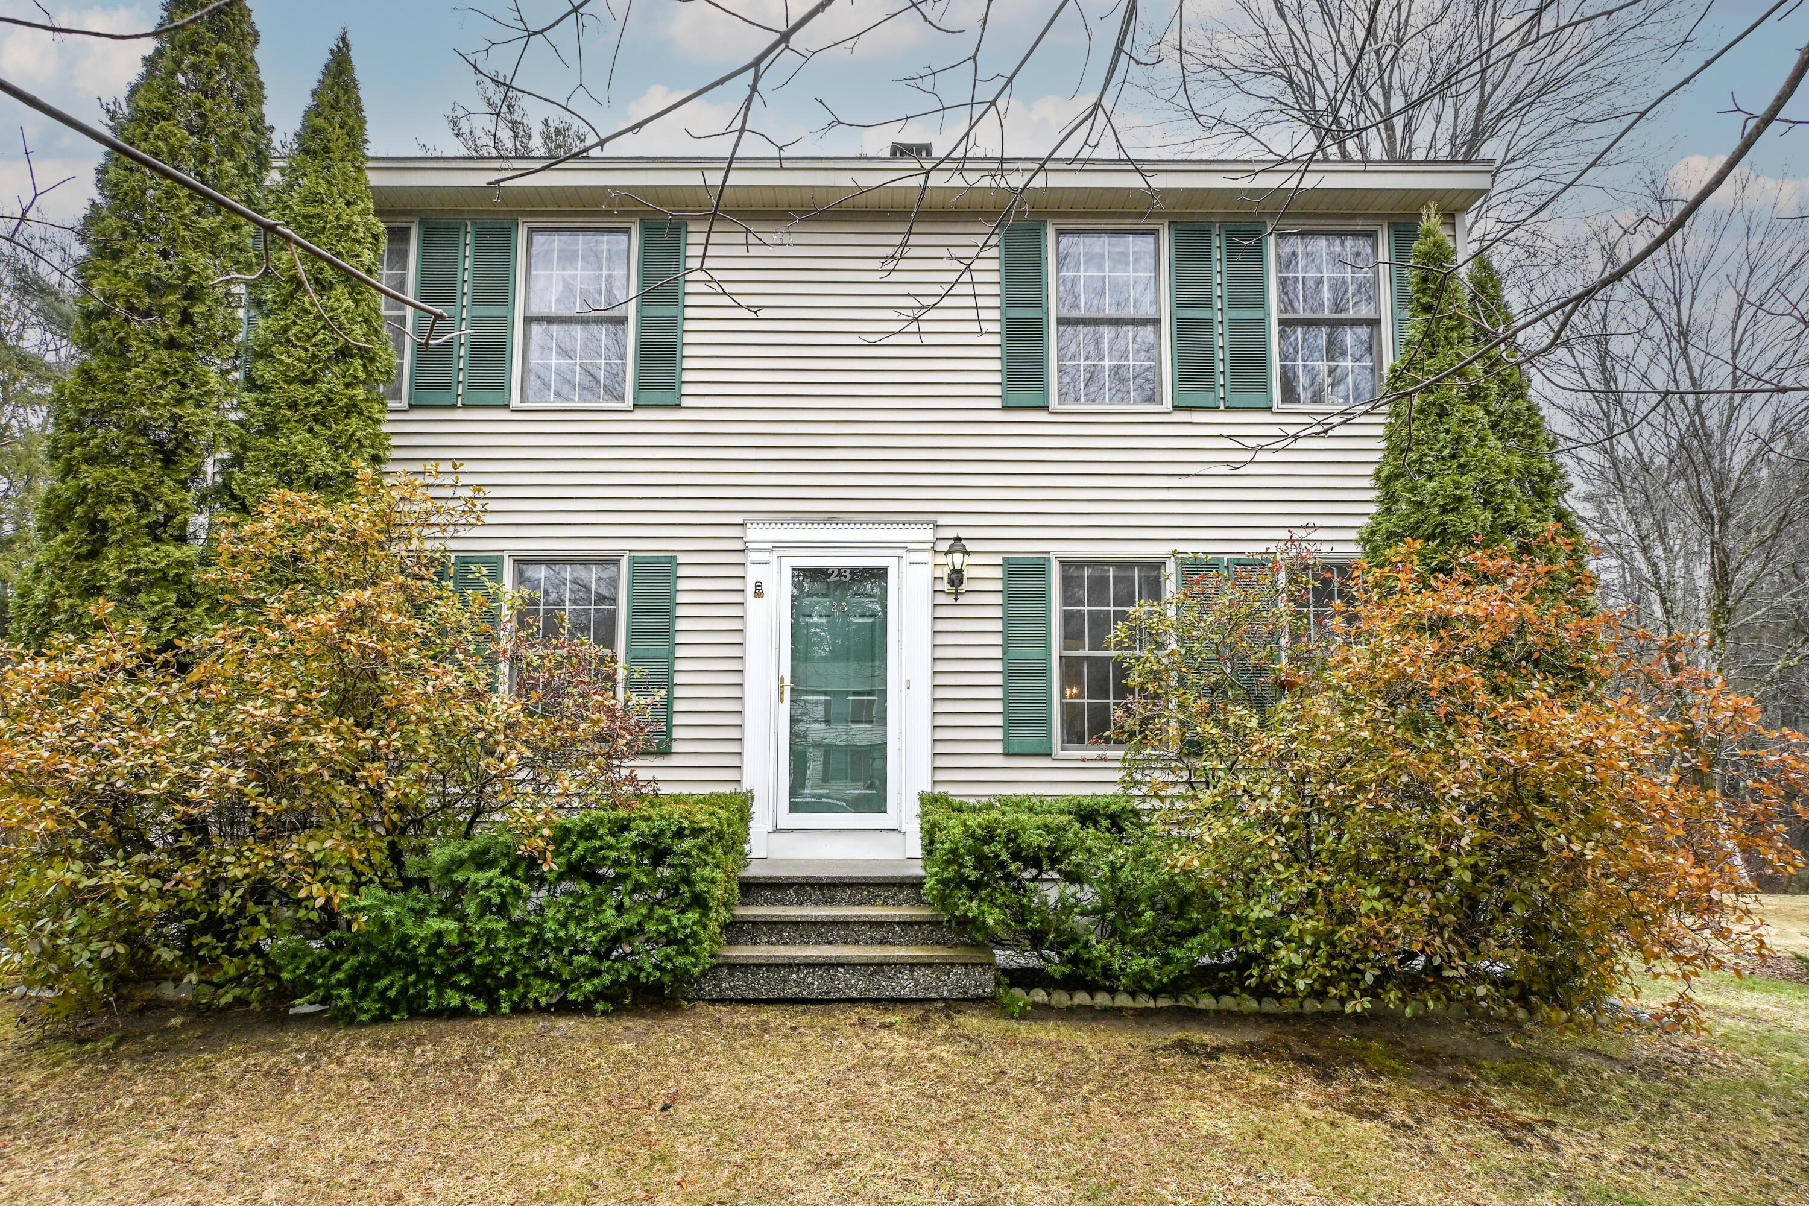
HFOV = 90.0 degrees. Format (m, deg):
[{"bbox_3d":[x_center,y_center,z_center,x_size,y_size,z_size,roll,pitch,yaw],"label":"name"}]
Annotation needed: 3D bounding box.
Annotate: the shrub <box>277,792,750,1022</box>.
[{"bbox_3d":[-2.367,1.836,5.714,2.590,1.130,1.250,0,-5,0],"label":"shrub"}]

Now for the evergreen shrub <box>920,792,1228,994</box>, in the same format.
[{"bbox_3d":[1.076,1.836,5.913,1.960,1.080,1.100,0,-5,0],"label":"evergreen shrub"}]

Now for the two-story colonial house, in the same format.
[{"bbox_3d":[-0.504,-0.984,10.733,9.770,7.660,8.400,0,-5,0],"label":"two-story colonial house"}]

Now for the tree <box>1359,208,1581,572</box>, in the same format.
[{"bbox_3d":[3.909,-0.195,6.272,1.600,5.240,1.300,0,-5,0],"label":"tree"}]

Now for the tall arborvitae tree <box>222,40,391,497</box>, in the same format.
[{"bbox_3d":[-4.039,-0.845,6.177,1.300,6.490,1.300,0,-5,0],"label":"tall arborvitae tree"}]

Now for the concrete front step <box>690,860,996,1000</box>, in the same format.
[{"bbox_3d":[-0.448,2.126,6.037,1.955,0.604,1.180,0,-5,0],"label":"concrete front step"}]

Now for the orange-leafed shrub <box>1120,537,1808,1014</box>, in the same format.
[{"bbox_3d":[3.384,0.984,5.782,4.050,2.840,1.850,0,-5,0],"label":"orange-leafed shrub"}]

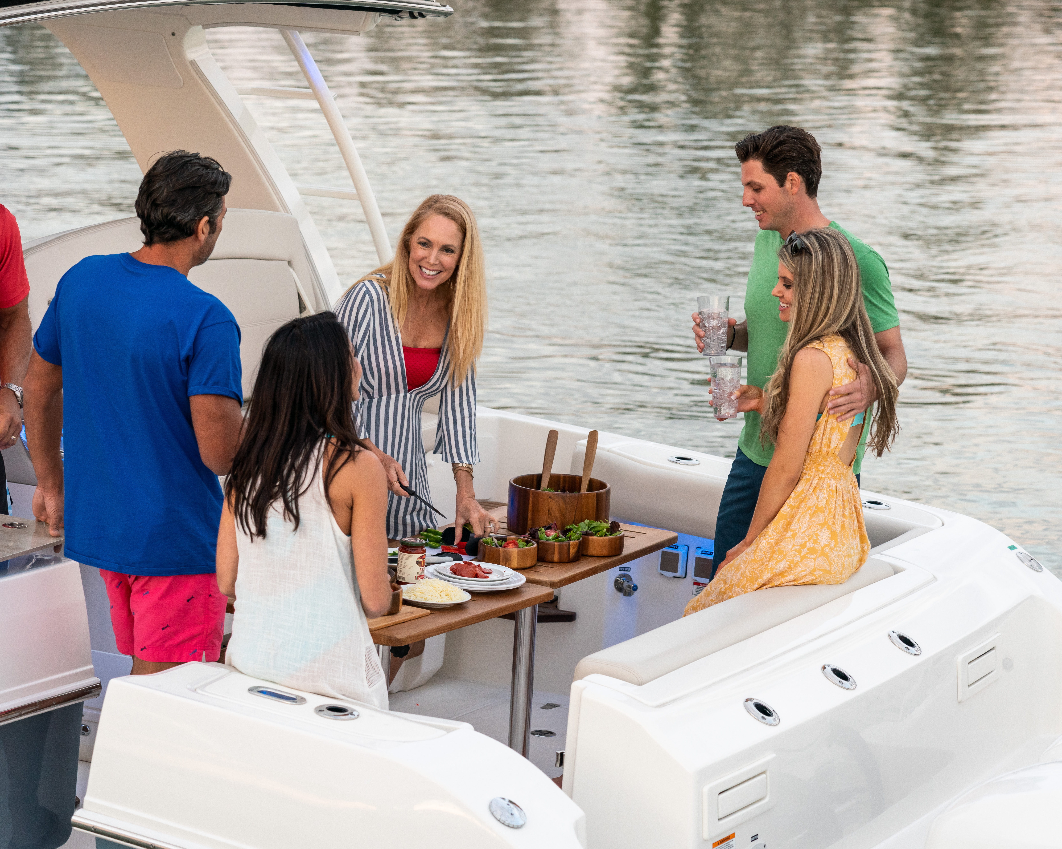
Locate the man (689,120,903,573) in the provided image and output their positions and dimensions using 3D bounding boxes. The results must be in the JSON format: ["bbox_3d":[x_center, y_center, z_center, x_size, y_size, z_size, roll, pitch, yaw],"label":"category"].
[{"bbox_3d":[0.675,0.115,9.080,0.460,1.800,0.540,-5,13,-33],"label":"man"}]

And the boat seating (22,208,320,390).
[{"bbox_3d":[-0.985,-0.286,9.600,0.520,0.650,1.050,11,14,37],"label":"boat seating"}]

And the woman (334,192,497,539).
[{"bbox_3d":[-0.295,0.190,8.900,0.480,1.620,0.520,-4,12,-28],"label":"woman"}]

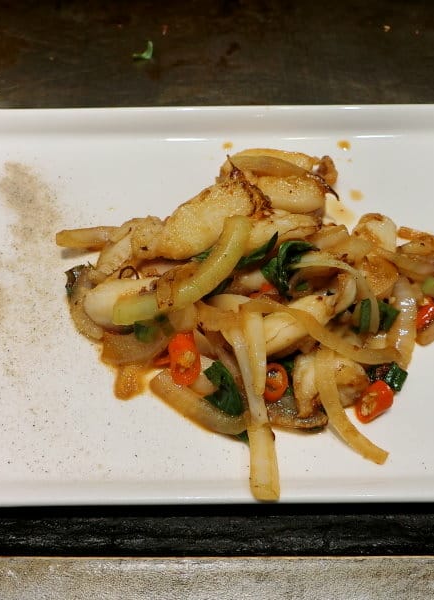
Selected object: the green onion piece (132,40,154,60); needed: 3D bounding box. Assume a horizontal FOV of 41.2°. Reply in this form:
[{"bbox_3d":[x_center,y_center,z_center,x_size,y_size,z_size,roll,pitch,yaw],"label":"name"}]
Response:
[{"bbox_3d":[-0.052,-0.175,0.405,0.015,0.006,0.013,0,60,0],"label":"green onion piece"}]

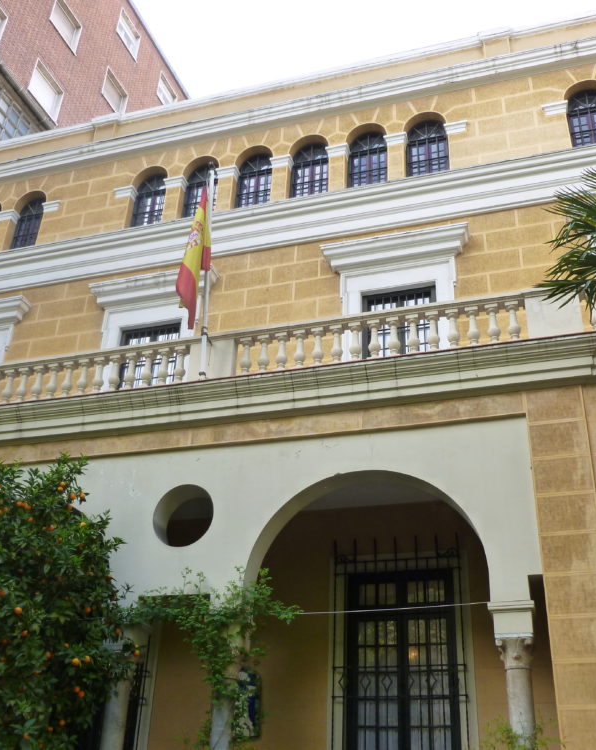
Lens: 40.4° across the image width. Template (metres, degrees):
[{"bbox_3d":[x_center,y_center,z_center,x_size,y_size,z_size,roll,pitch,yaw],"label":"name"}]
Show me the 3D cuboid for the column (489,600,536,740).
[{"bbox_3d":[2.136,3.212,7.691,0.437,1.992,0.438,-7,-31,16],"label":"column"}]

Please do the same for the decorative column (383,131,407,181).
[{"bbox_3d":[1.690,-3.551,13.604,0.380,1.100,0.260,-7,-30,16],"label":"decorative column"}]

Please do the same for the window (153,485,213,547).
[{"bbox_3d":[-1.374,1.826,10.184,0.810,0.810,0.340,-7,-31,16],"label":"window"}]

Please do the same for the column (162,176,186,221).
[{"bbox_3d":[-2.559,-3.543,16.657,0.430,1.170,0.310,-7,-31,16],"label":"column"}]

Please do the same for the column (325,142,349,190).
[{"bbox_3d":[0.775,-3.941,15.711,0.430,1.170,0.310,-7,-31,16],"label":"column"}]

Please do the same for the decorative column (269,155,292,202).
[{"bbox_3d":[-0.297,-3.315,14.171,0.380,1.100,0.260,-7,-30,16],"label":"decorative column"}]

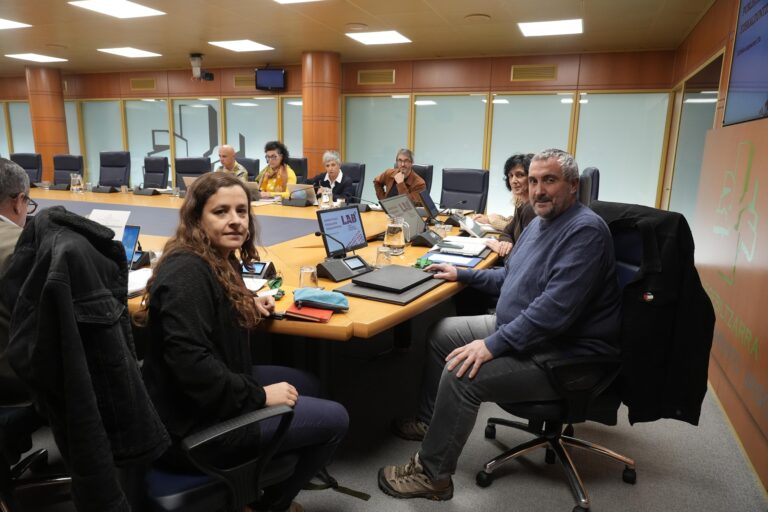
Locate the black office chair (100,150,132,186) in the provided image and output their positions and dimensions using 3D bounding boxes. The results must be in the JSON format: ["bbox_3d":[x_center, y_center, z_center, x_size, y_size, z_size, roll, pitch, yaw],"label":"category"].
[{"bbox_3d":[-3.982,-0.871,7.358,0.620,1.220,0.660,3,12,7],"label":"black office chair"}]

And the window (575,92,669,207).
[{"bbox_3d":[2.930,-1.035,6.545,1.070,2.040,0.050,6,12,20],"label":"window"}]

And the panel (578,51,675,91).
[{"bbox_3d":[2.950,-2.274,6.287,1.050,0.430,0.040,6,12,20],"label":"panel"}]

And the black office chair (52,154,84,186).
[{"bbox_3d":[-4.478,-0.836,7.050,0.640,1.150,0.660,6,13,19],"label":"black office chair"}]

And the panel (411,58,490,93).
[{"bbox_3d":[0.895,-2.429,6.961,1.077,0.430,0.050,6,13,21],"label":"panel"}]

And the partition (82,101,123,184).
[{"bbox_3d":[-5.148,-1.852,9.518,1.052,2.030,0.060,6,13,21],"label":"partition"}]

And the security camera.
[{"bbox_3d":[-2.760,-2.778,7.527,0.150,0.321,0.180,3,11,6],"label":"security camera"}]

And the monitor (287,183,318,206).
[{"bbox_3d":[-0.896,-0.694,5.694,0.310,0.220,0.120,8,13,29],"label":"monitor"}]

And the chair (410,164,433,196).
[{"bbox_3d":[0.231,-0.381,5.459,0.640,1.150,0.660,8,14,29],"label":"chair"}]

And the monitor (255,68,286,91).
[{"bbox_3d":[-1.738,-2.688,7.805,0.460,0.310,0.080,3,17,9],"label":"monitor"}]

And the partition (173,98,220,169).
[{"bbox_3d":[-3.156,-1.642,8.756,1.064,2.030,0.060,6,13,21],"label":"partition"}]

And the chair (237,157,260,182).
[{"bbox_3d":[-1.792,-0.595,6.233,0.640,1.150,0.660,5,12,18],"label":"chair"}]

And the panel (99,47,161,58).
[{"bbox_3d":[-3.516,-2.843,7.103,0.600,0.050,0.600,6,13,21],"label":"panel"}]

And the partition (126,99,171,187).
[{"bbox_3d":[-4.182,-1.764,9.195,1.050,2.040,0.050,6,12,20],"label":"partition"}]

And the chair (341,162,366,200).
[{"bbox_3d":[-0.578,-0.493,6.036,0.620,1.180,0.660,7,13,24],"label":"chair"}]

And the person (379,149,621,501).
[{"bbox_3d":[0.442,0.246,2.065,0.900,1.330,0.660,0,12,-8],"label":"person"}]

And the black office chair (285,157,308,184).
[{"bbox_3d":[-1.187,-0.582,6.163,0.600,1.180,0.640,5,12,18],"label":"black office chair"}]

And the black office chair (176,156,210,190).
[{"bbox_3d":[-2.444,-0.620,6.272,0.640,1.150,0.660,5,12,17],"label":"black office chair"}]

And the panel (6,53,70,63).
[{"bbox_3d":[-5.303,-3.036,7.824,0.600,0.040,0.600,6,12,20],"label":"panel"}]

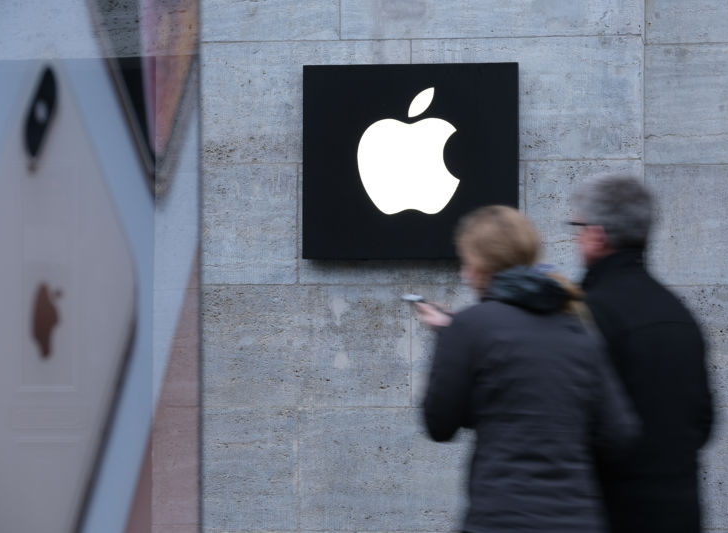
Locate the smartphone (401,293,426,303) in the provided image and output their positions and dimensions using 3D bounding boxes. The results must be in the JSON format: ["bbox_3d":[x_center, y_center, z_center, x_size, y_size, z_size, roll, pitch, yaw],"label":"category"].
[{"bbox_3d":[0.157,0.096,6.700,0.143,0.008,0.070,20,18,25],"label":"smartphone"}]

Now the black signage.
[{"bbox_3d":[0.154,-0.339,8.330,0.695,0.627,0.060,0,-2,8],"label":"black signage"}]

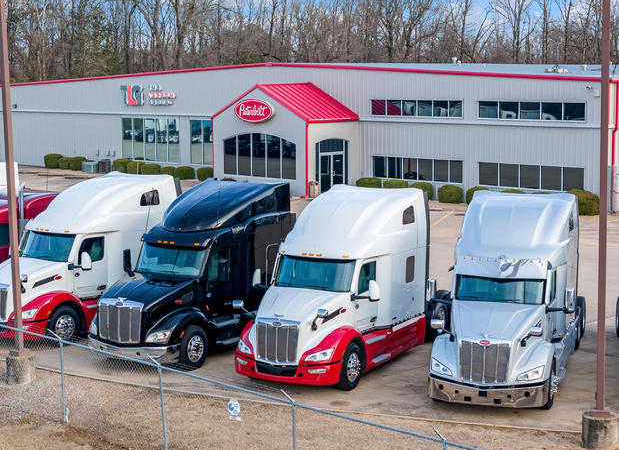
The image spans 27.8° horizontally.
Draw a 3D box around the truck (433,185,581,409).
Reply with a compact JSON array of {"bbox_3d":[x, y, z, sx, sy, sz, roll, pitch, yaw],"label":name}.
[{"bbox_3d":[4.575,1.321,27.665,2.650,3.880,8.200,3,9,17],"label":"truck"}]

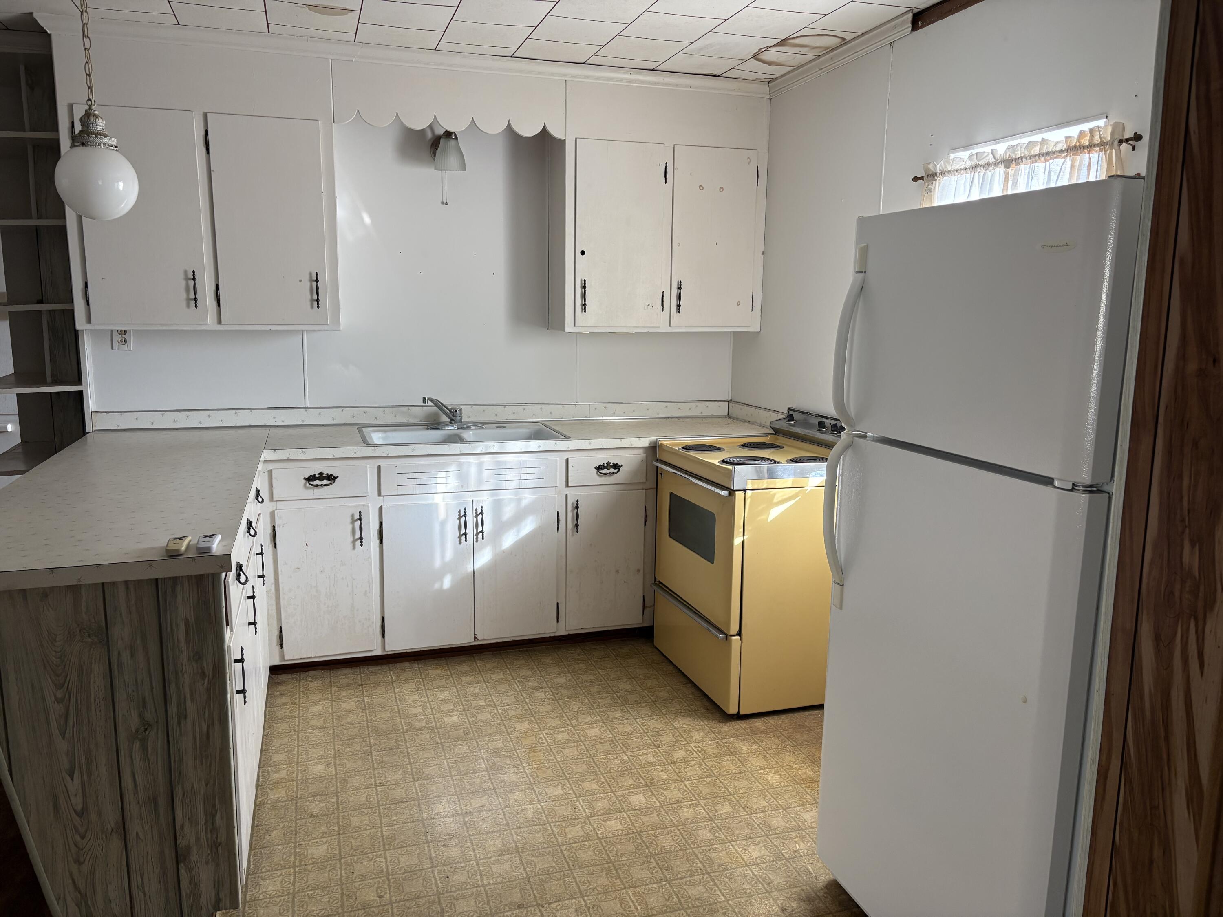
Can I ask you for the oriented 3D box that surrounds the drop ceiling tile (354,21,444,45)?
[{"bbox_3d":[-0.809,-1.607,3.494,0.309,0.015,0.280,-2,9,-18],"label":"drop ceiling tile"}]

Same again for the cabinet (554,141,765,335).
[{"bbox_3d":[0.213,-1.011,4.275,0.959,0.825,0.346,-2,9,-18],"label":"cabinet"}]

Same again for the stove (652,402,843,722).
[{"bbox_3d":[0.590,0.355,3.650,0.660,1.040,0.750,-3,10,-18],"label":"stove"}]

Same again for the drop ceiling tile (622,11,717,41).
[{"bbox_3d":[0.217,-1.567,3.325,0.306,0.018,0.306,-3,10,-18],"label":"drop ceiling tile"}]

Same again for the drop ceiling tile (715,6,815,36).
[{"bbox_3d":[0.557,-1.556,3.277,0.306,0.018,0.306,-3,10,-18],"label":"drop ceiling tile"}]

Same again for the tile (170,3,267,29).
[{"bbox_3d":[-1.390,-1.571,3.287,0.306,0.018,0.285,-3,10,-18],"label":"tile"}]

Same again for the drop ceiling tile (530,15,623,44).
[{"bbox_3d":[-0.128,-1.585,3.394,0.305,0.015,0.292,-2,9,-18],"label":"drop ceiling tile"}]

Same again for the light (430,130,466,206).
[{"bbox_3d":[-0.710,-1.262,4.002,0.136,0.321,0.214,-2,9,-18],"label":"light"}]

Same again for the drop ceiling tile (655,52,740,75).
[{"bbox_3d":[0.367,-1.655,3.854,0.306,0.018,0.291,-3,10,-18],"label":"drop ceiling tile"}]

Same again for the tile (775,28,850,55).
[{"bbox_3d":[0.779,-1.595,3.506,0.258,0.015,0.308,-2,9,-18],"label":"tile"}]

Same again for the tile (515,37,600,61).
[{"bbox_3d":[-0.218,-1.627,3.663,0.306,0.018,0.285,-3,10,-18],"label":"tile"}]

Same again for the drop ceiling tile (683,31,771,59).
[{"bbox_3d":[0.461,-1.607,3.566,0.304,0.015,0.308,-2,9,-18],"label":"drop ceiling tile"}]

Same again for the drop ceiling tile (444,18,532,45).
[{"bbox_3d":[-0.465,-1.589,3.429,0.306,0.018,0.306,-3,10,-18],"label":"drop ceiling tile"}]

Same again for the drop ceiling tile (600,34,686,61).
[{"bbox_3d":[0.121,-1.617,3.618,0.306,0.018,0.306,-3,10,-18],"label":"drop ceiling tile"}]

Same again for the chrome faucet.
[{"bbox_3d":[-0.738,-0.201,4.062,0.100,0.135,0.193,9,12,41],"label":"chrome faucet"}]

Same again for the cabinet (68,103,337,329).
[{"bbox_3d":[-1.606,-0.935,3.689,0.960,0.825,0.346,-2,9,-18],"label":"cabinet"}]

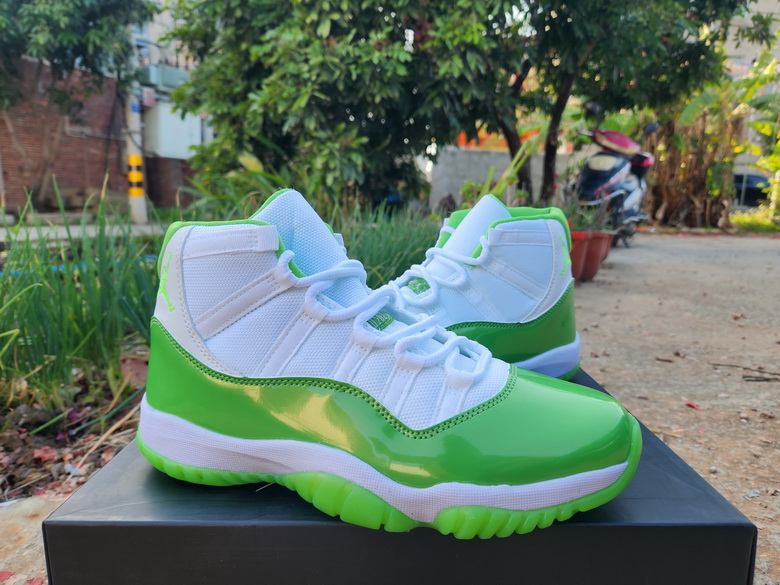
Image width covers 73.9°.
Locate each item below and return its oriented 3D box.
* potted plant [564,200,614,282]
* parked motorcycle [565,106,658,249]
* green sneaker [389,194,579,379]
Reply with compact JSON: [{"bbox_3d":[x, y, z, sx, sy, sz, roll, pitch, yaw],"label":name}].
[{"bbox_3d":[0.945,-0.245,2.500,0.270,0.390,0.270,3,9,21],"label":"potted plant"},{"bbox_3d":[1.980,-0.950,4.400,0.700,1.160,1.760,7,11,38],"label":"parked motorcycle"},{"bbox_3d":[0.033,0.007,0.453,0.300,0.172,0.115,-2,9,-11],"label":"green sneaker"}]

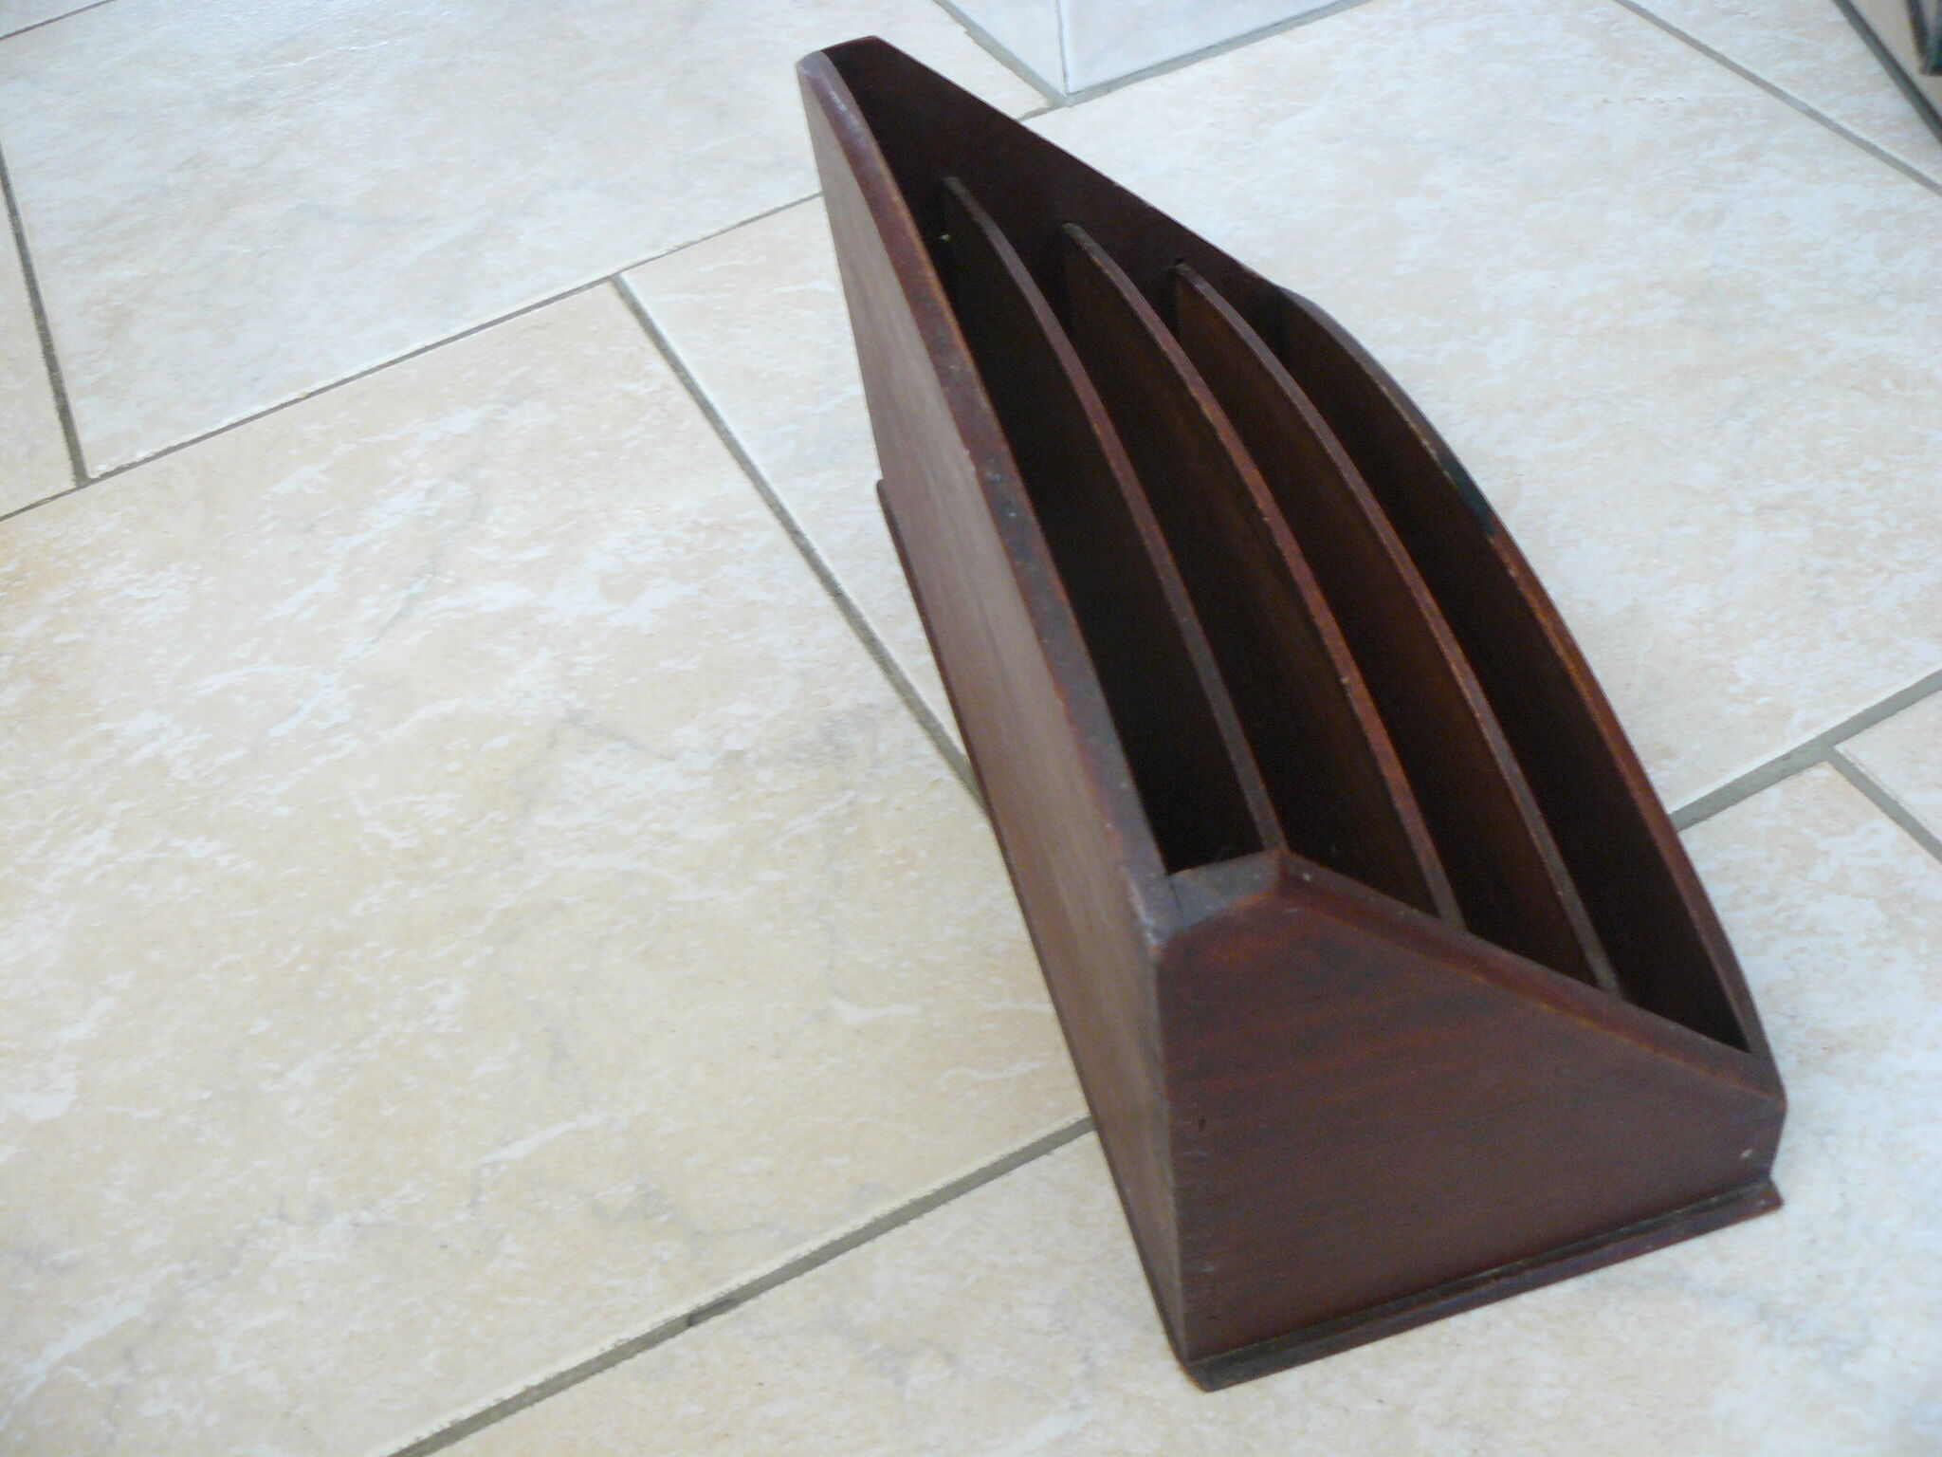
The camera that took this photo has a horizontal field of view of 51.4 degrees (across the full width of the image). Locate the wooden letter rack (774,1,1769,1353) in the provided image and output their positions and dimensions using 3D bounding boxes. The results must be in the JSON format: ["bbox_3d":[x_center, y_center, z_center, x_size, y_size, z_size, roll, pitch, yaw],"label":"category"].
[{"bbox_3d":[0.067,-0.040,0.497,0.139,0.162,0.324,-16,47,-5],"label":"wooden letter rack"}]

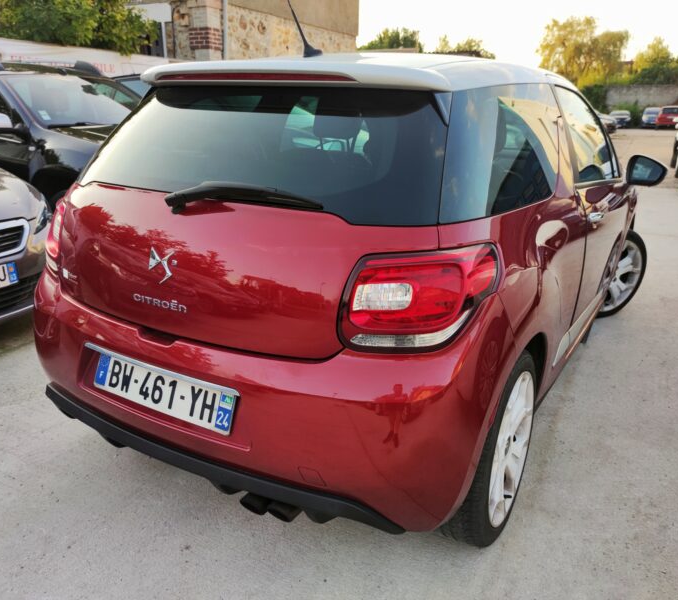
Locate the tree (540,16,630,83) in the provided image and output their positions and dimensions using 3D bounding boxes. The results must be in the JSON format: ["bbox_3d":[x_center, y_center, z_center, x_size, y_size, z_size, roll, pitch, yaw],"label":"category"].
[{"bbox_3d":[19.835,-18.618,45.000,7.500,8.350,7.500,1,18,0],"label":"tree"}]

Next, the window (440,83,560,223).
[{"bbox_3d":[0.512,-0.449,1.556,0.110,0.375,0.930,-3,13,39],"label":"window"}]

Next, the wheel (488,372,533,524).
[{"bbox_3d":[0.449,0.425,1.680,0.170,0.460,0.460,12,20,30],"label":"wheel"}]

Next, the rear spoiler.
[{"bbox_3d":[-0.223,-0.653,1.608,1.130,0.100,0.280,12,20,30],"label":"rear spoiler"}]

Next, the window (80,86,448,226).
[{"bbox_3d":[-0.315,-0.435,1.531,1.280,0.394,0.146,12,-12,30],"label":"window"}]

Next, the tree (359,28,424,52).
[{"bbox_3d":[4.097,-18.375,45.000,5.500,6.958,5.500,1,18,0],"label":"tree"}]

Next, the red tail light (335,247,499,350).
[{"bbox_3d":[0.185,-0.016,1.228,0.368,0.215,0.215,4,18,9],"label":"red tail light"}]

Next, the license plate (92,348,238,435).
[{"bbox_3d":[-0.482,0.236,1.488,0.520,0.110,0.015,12,5,30],"label":"license plate"}]

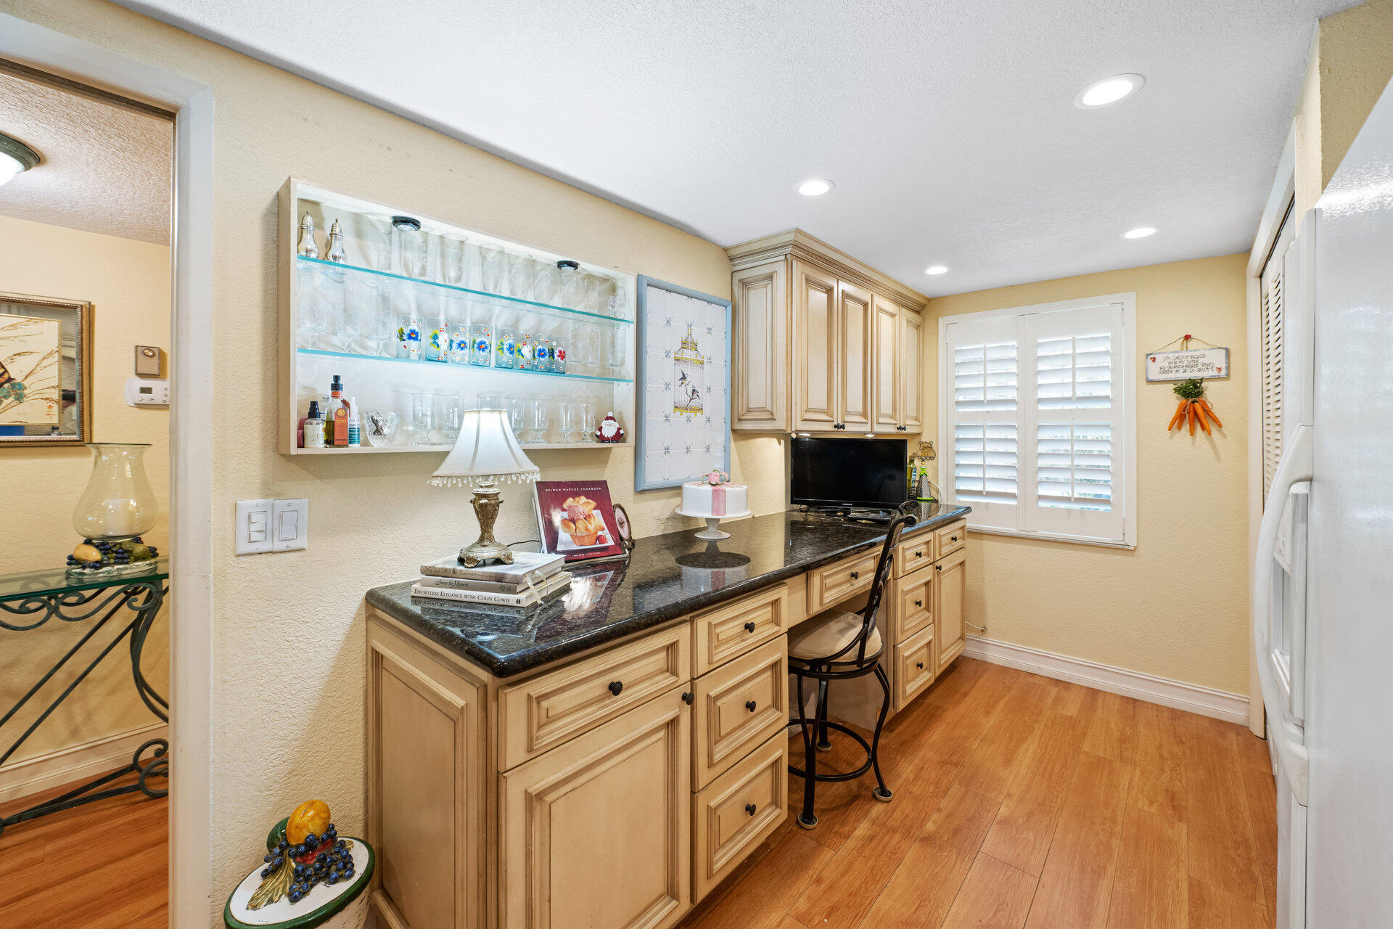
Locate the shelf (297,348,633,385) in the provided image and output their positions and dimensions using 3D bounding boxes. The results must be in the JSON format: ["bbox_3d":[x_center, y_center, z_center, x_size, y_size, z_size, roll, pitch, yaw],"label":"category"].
[{"bbox_3d":[-0.622,-0.282,1.678,0.112,0.008,1.033,3,4,42],"label":"shelf"}]

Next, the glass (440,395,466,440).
[{"bbox_3d":[-0.710,-0.135,1.583,0.068,0.136,0.068,2,3,42],"label":"glass"}]

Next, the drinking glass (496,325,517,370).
[{"bbox_3d":[-0.593,-0.363,1.693,0.063,0.124,0.063,2,3,42],"label":"drinking glass"}]

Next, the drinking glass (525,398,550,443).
[{"bbox_3d":[-0.517,-0.133,1.763,0.072,0.149,0.072,2,3,43],"label":"drinking glass"}]

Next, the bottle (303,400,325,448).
[{"bbox_3d":[-0.933,-0.095,1.321,0.041,0.115,0.041,2,3,42],"label":"bottle"}]

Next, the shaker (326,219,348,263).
[{"bbox_3d":[-0.801,-0.490,1.208,0.043,0.097,0.043,2,3,42],"label":"shaker"}]

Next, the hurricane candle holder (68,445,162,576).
[{"bbox_3d":[-2.082,0.155,1.933,0.215,0.449,0.225,1,2,42],"label":"hurricane candle holder"}]

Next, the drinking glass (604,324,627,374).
[{"bbox_3d":[-0.301,-0.428,2.029,0.084,0.168,0.084,0,2,0],"label":"drinking glass"}]

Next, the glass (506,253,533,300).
[{"bbox_3d":[-0.567,-0.606,1.739,0.085,0.126,0.085,0,2,0],"label":"glass"}]

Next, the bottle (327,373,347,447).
[{"bbox_3d":[-0.862,-0.128,1.300,0.034,0.171,0.034,1,2,34],"label":"bottle"}]

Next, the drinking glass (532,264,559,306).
[{"bbox_3d":[-0.499,-0.582,1.786,0.076,0.145,0.076,0,2,0],"label":"drinking glass"}]

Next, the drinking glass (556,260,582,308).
[{"bbox_3d":[-0.396,-0.539,1.693,0.070,0.142,0.070,2,3,42],"label":"drinking glass"}]

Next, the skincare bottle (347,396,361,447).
[{"bbox_3d":[-0.867,-0.101,1.371,0.034,0.130,0.034,-2,2,-31],"label":"skincare bottle"}]

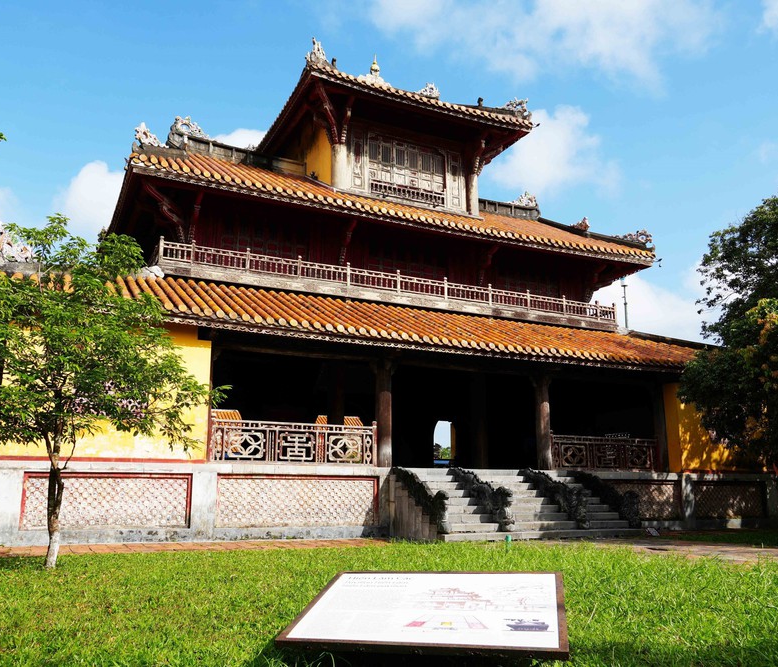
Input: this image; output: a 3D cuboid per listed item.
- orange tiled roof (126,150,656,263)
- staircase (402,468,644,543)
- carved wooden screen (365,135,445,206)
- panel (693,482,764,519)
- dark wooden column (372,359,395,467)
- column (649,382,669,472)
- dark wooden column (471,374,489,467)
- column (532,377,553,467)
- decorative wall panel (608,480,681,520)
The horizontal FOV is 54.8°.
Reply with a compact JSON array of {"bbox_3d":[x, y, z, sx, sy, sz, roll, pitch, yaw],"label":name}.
[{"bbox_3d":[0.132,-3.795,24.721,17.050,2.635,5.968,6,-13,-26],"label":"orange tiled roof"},{"bbox_3d":[2.922,3.950,17.507,5.200,1.600,2.500,6,-14,-25],"label":"staircase"},{"bbox_3d":[0.630,-5.286,24.382,2.800,2.120,0.200,6,-14,-25],"label":"carved wooden screen"},{"bbox_3d":[10.114,4.957,22.255,3.120,1.080,0.100,6,-14,-25],"label":"panel"},{"bbox_3d":[-0.102,1.980,18.587,0.390,2.760,0.390,6,-14,-25],"label":"dark wooden column"},{"bbox_3d":[8.106,2.832,22.398,0.390,2.740,0.390,6,-14,-25],"label":"column"},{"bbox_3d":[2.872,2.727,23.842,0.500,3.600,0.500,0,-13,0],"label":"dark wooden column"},{"bbox_3d":[4.269,2.458,20.611,0.390,2.700,0.390,6,-14,-25],"label":"column"},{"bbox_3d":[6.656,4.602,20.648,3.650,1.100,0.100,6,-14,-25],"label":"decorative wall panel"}]

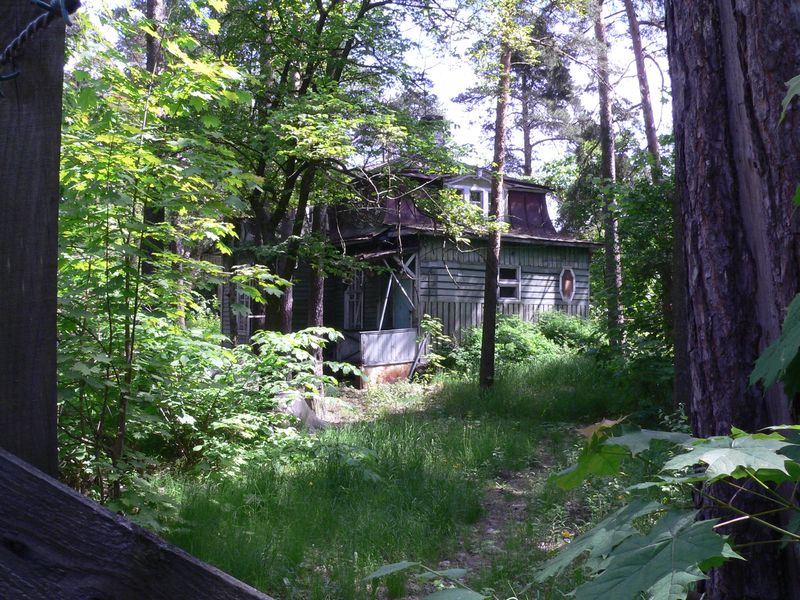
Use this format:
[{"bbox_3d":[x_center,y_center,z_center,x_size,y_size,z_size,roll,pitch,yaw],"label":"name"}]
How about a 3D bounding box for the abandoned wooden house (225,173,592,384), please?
[{"bbox_3d":[-0.210,-0.900,25.300,7.750,6.300,9.600,1,-2,-33],"label":"abandoned wooden house"}]

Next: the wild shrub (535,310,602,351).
[{"bbox_3d":[4.430,0.860,21.900,1.600,1.150,1.300,1,-2,-33],"label":"wild shrub"}]

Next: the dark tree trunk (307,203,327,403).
[{"bbox_3d":[-1.530,0.070,15.600,0.280,3.800,0.280,0,-2,0],"label":"dark tree trunk"}]

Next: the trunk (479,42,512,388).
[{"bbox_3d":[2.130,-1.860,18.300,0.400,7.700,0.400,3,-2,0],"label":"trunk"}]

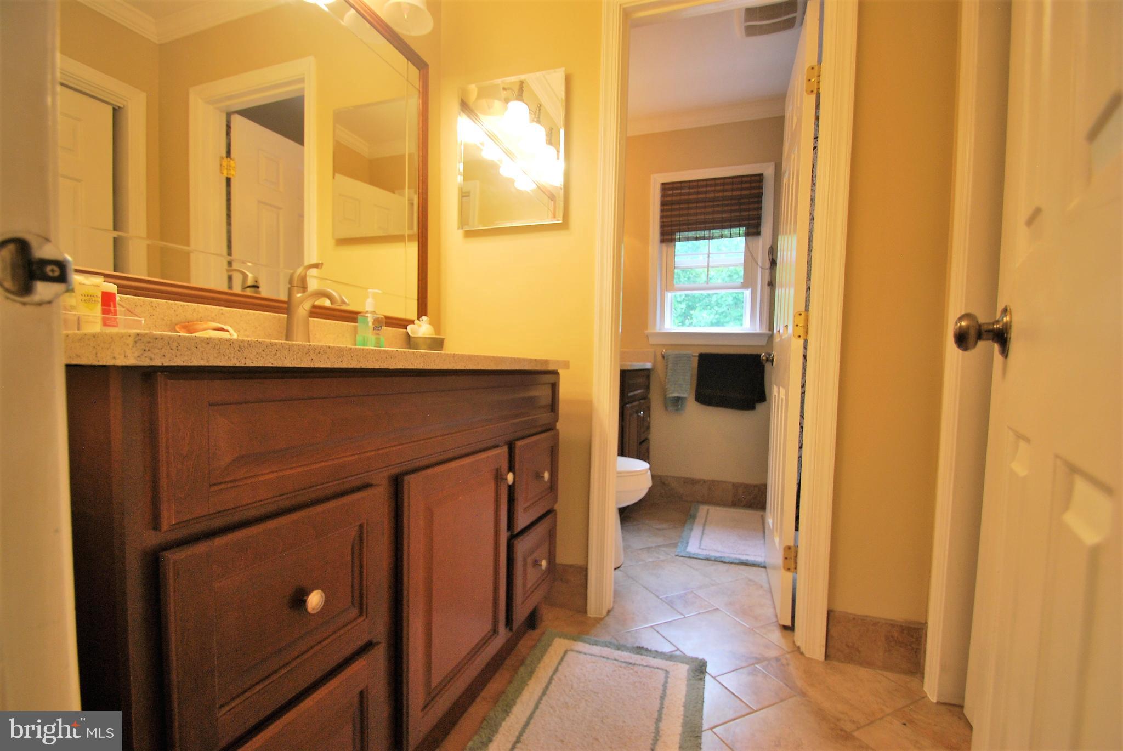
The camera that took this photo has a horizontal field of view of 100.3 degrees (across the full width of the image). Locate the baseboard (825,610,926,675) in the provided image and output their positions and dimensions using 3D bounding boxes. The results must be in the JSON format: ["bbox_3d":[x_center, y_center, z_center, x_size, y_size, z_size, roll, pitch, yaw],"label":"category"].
[{"bbox_3d":[0.906,0.770,1.350,0.245,0.148,0.015,2,2,20],"label":"baseboard"}]

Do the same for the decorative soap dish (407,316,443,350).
[{"bbox_3d":[-0.467,-0.139,1.625,0.080,0.128,0.100,2,2,20],"label":"decorative soap dish"}]

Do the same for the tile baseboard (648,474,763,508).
[{"bbox_3d":[0.940,0.736,2.943,0.800,0.153,0.015,2,2,20],"label":"tile baseboard"}]

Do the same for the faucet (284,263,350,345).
[{"bbox_3d":[-0.579,-0.168,1.119,0.175,0.207,0.053,2,2,20],"label":"faucet"}]

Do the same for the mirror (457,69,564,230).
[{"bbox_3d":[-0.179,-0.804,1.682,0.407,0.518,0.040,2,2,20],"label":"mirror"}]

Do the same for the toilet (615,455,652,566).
[{"bbox_3d":[0.038,0.435,2.174,0.750,0.760,0.440,2,2,20],"label":"toilet"}]

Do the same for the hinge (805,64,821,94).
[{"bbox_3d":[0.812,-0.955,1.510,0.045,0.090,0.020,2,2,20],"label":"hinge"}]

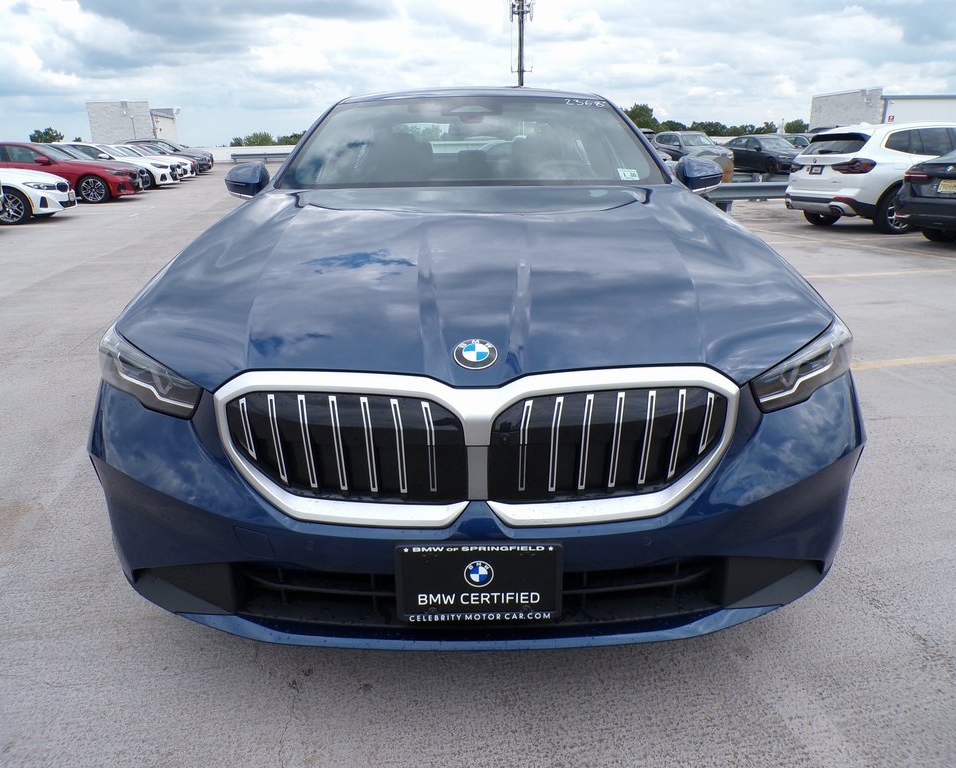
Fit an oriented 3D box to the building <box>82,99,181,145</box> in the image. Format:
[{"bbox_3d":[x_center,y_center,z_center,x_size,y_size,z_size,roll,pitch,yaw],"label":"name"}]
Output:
[{"bbox_3d":[-21.506,-15.462,44.560,3.800,4.000,4.600,-4,19,-8],"label":"building"}]

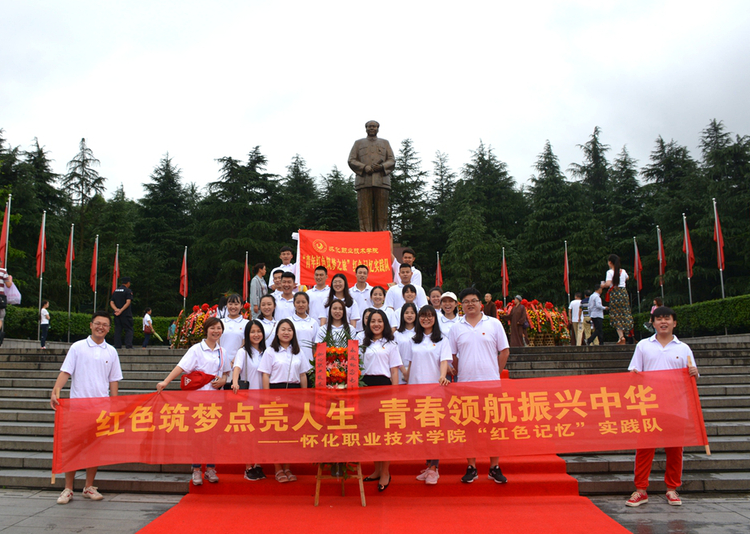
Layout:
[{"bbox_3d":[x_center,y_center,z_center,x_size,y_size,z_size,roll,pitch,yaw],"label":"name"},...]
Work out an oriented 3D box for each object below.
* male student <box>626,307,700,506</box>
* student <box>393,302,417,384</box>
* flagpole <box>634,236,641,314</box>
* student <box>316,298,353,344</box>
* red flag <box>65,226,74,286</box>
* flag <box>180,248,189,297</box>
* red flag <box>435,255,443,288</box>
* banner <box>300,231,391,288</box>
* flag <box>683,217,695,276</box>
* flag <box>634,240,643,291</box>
[{"bbox_3d":[2.578,1.234,5.384,0.620,1.740,0.380,-2,-7,12],"label":"male student"},{"bbox_3d":[0.377,1.183,6.317,0.430,1.610,0.300,-1,-7,3],"label":"student"},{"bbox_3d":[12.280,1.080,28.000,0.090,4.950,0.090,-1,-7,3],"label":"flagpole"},{"bbox_3d":[-0.430,1.165,6.758,0.470,1.600,0.280,0,-7,-2],"label":"student"},{"bbox_3d":[-12.090,-0.340,23.798,0.400,2.250,0.300,-1,-7,0],"label":"red flag"},{"bbox_3d":[-7.808,0.225,24.600,0.400,2.100,0.300,-1,-7,0],"label":"flag"},{"bbox_3d":[3.350,0.570,30.800,0.380,2.400,0.250,-1,-7,3],"label":"red flag"},{"bbox_3d":[-0.467,-0.123,9.500,1.460,0.930,0.090,-1,-8,3],"label":"banner"},{"bbox_3d":[11.789,-0.787,22.473,0.400,2.250,0.300,-1,-7,0],"label":"flag"},{"bbox_3d":[11.671,-0.065,26.613,0.400,2.250,0.300,-1,-7,0],"label":"flag"}]

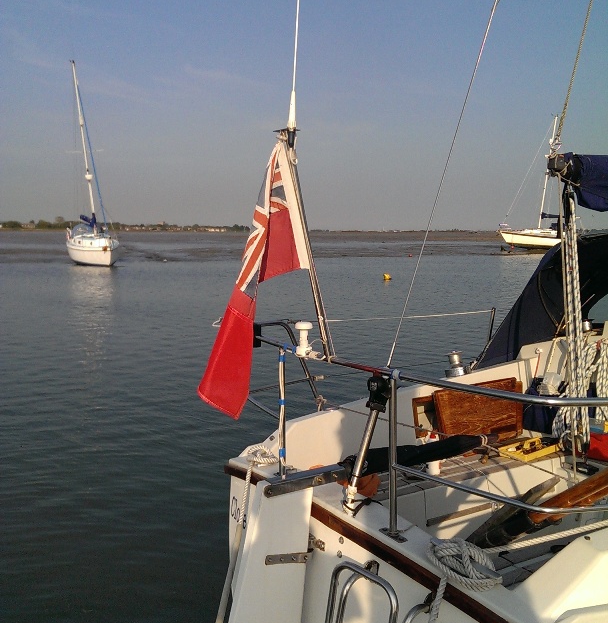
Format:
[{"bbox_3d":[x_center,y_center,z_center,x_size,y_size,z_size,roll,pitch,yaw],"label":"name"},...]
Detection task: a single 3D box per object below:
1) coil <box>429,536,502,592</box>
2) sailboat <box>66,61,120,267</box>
[{"bbox_3d":[0.479,0.750,2.388,0.160,0.075,0.240,-4,7,-34],"label":"coil"},{"bbox_3d":[-13.289,-8.694,47.790,2.750,11.900,8.500,-8,9,-29],"label":"sailboat"}]

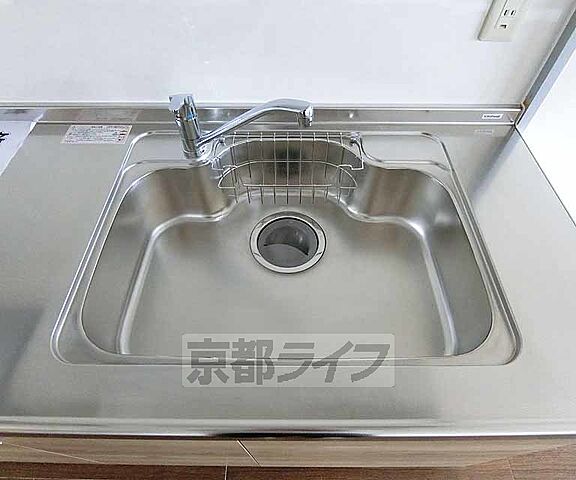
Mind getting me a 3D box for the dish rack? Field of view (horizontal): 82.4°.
[{"bbox_3d":[0.001,-0.163,0.770,0.315,0.116,0.117,0,54,0],"label":"dish rack"}]

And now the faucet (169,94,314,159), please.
[{"bbox_3d":[-0.088,-0.217,0.658,0.276,0.130,0.055,7,54,5],"label":"faucet"}]

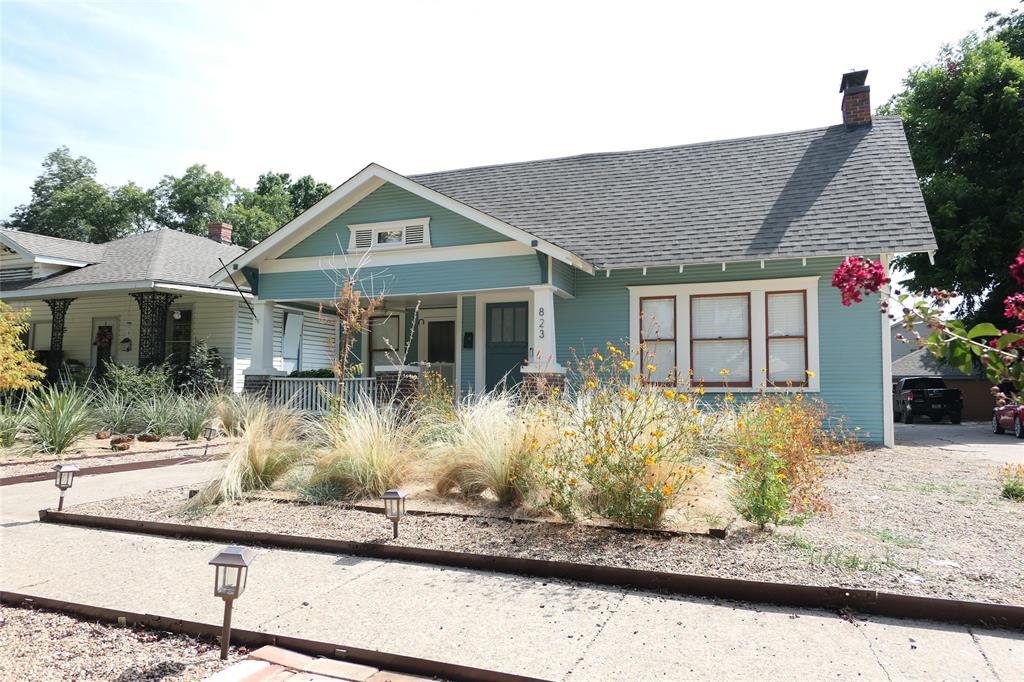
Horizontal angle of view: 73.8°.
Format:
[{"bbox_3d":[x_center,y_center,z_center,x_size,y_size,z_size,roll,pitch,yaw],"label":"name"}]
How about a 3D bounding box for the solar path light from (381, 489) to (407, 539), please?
[{"bbox_3d":[-0.718,1.068,4.202,0.142,0.302,0.142,-2,-3,3],"label":"solar path light"}]

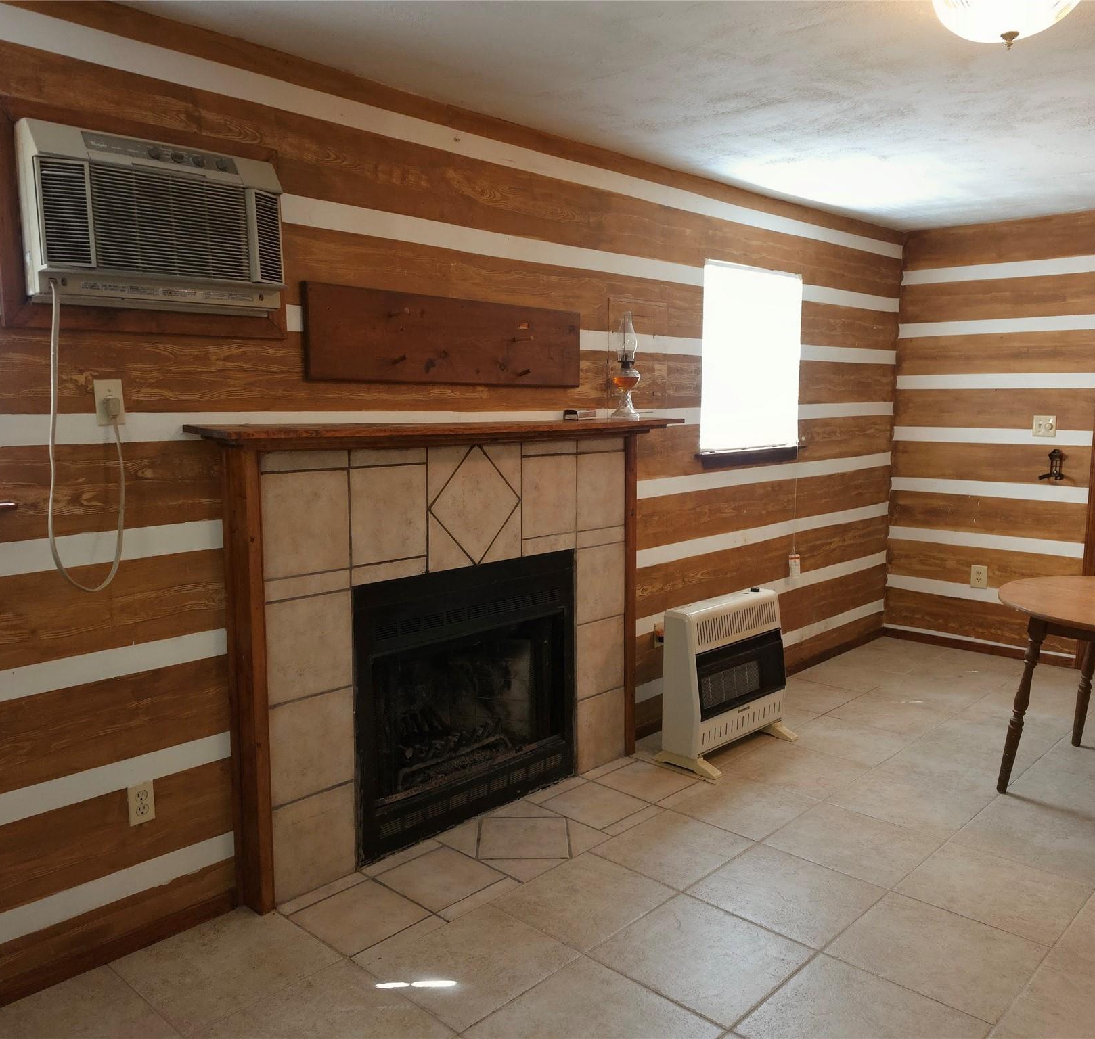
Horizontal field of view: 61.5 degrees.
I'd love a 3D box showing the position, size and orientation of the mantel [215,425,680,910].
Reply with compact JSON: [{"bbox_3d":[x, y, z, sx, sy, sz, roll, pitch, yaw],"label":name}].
[{"bbox_3d":[-0.216,0.378,3.164,0.260,1.425,1.890,7,11,44],"label":"mantel"}]

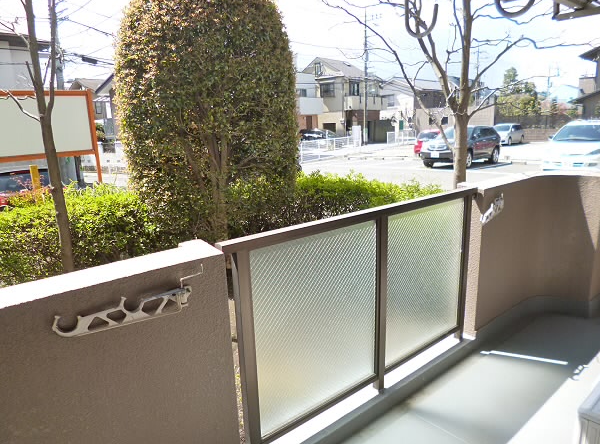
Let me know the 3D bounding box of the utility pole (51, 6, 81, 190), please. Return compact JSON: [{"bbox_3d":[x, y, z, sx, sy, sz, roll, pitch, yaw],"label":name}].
[{"bbox_3d":[-8.537,-6.095,14.274,0.360,10.000,0.360,-12,17,-37],"label":"utility pole"}]

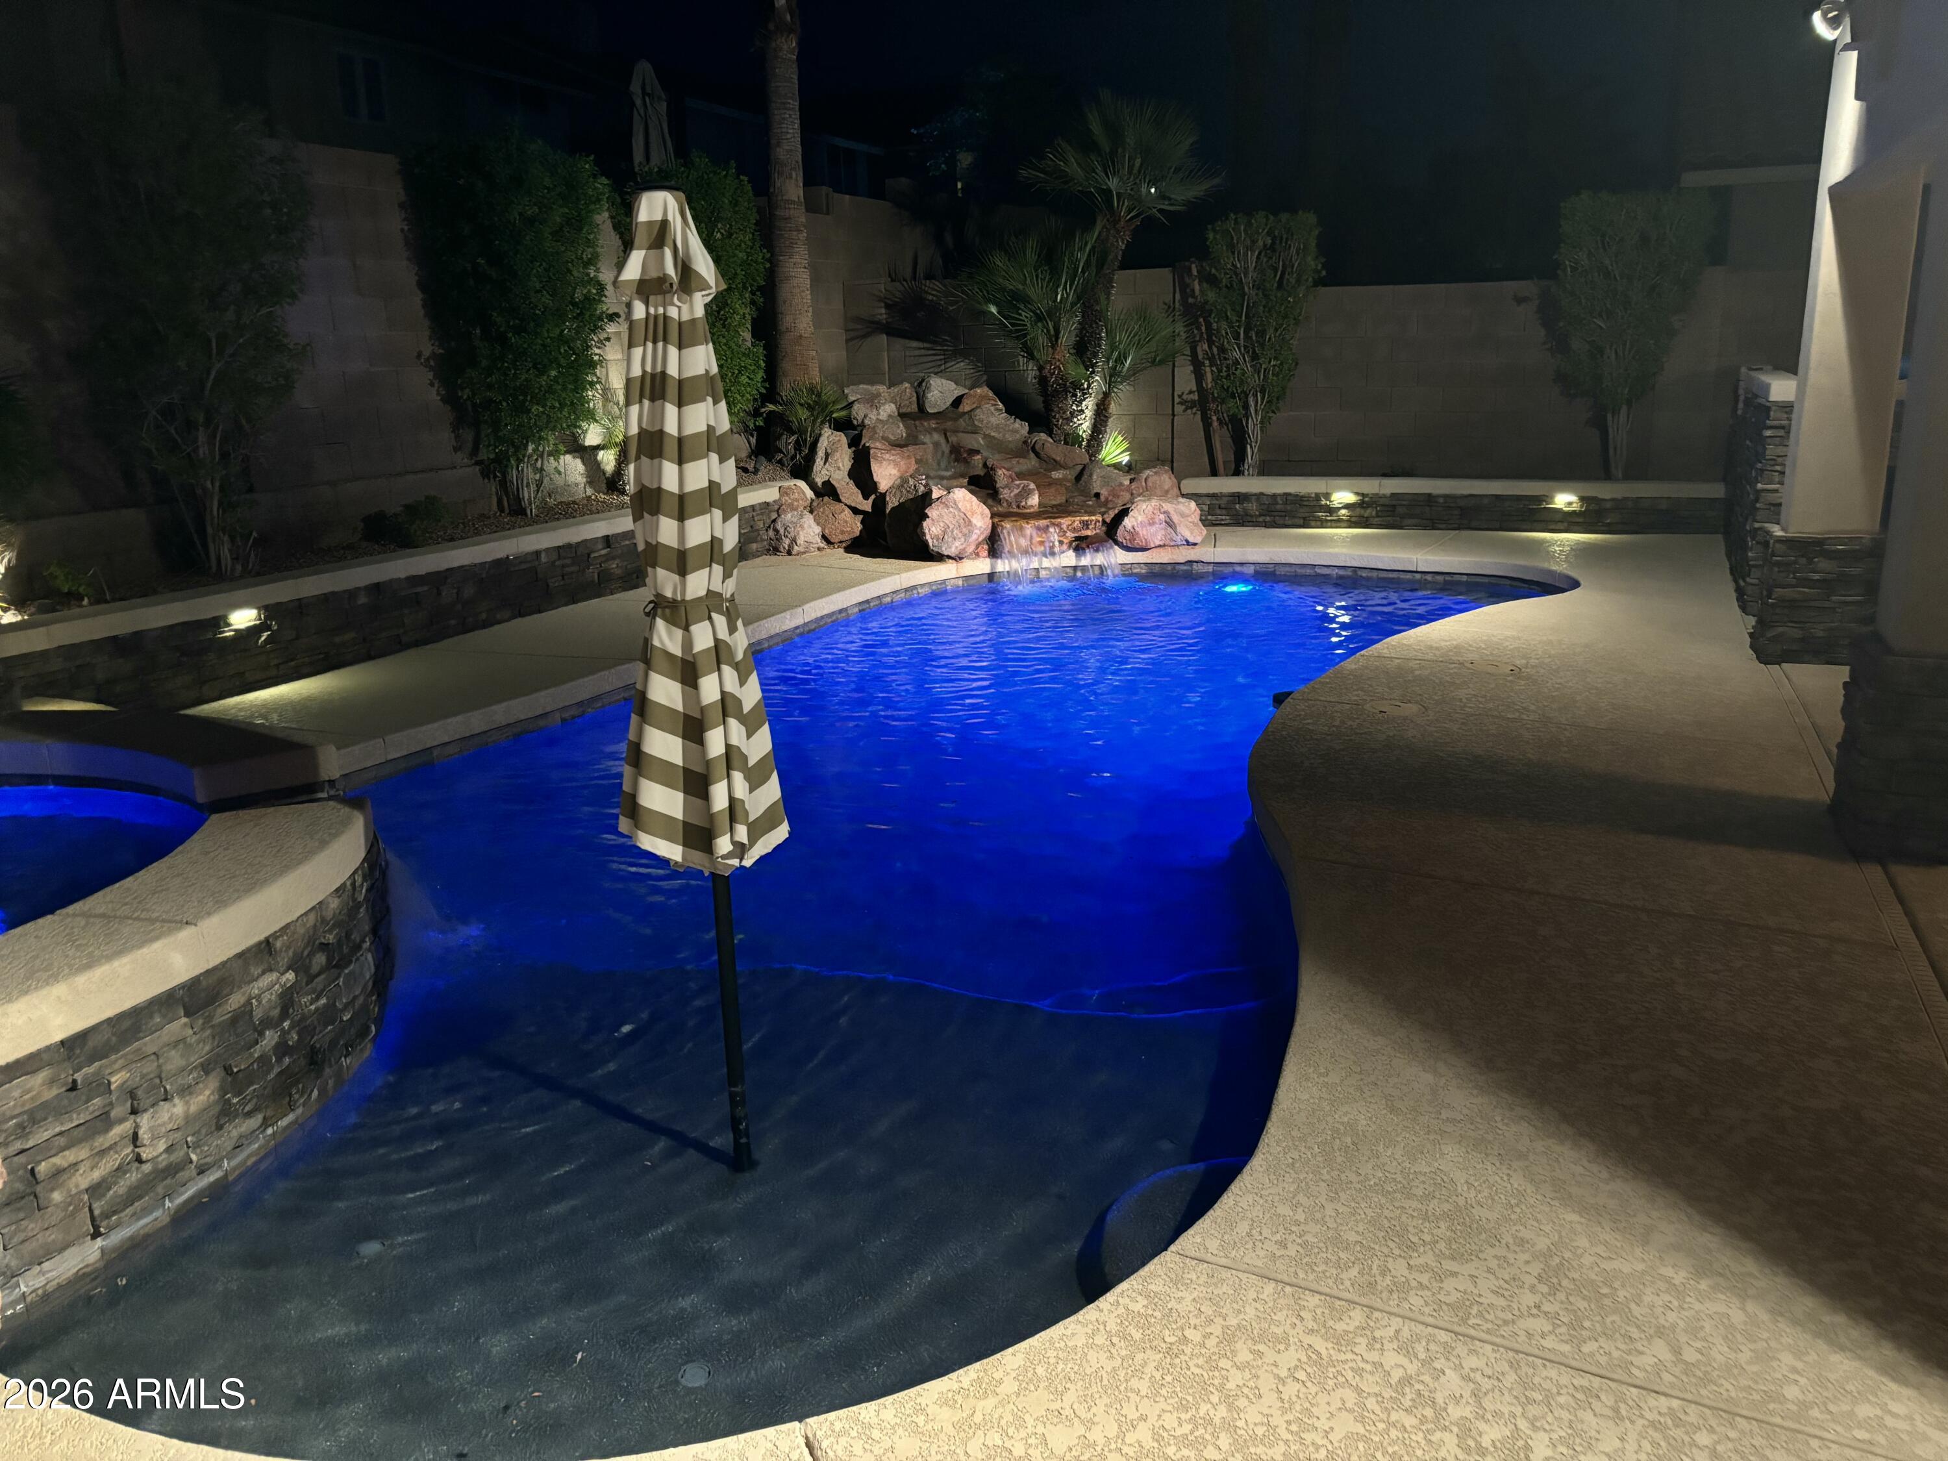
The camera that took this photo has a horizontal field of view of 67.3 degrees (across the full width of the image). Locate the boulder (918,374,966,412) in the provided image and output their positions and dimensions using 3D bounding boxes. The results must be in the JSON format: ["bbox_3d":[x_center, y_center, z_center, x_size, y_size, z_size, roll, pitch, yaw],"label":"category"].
[{"bbox_3d":[-0.272,-2.800,12.182,0.405,0.306,0.400,-2,14,-1],"label":"boulder"}]

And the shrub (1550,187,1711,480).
[{"bbox_3d":[4.838,-2.888,10.808,1.080,2.050,0.900,4,15,23],"label":"shrub"}]

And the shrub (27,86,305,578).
[{"bbox_3d":[-3.744,-1.828,6.861,0.900,2.200,1.000,4,15,23],"label":"shrub"}]

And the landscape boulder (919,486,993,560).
[{"bbox_3d":[-0.123,-1.455,10.277,0.511,0.505,0.500,-2,14,0],"label":"landscape boulder"}]

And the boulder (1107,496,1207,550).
[{"bbox_3d":[1.331,-1.505,10.628,0.700,0.365,0.550,0,14,7],"label":"boulder"}]

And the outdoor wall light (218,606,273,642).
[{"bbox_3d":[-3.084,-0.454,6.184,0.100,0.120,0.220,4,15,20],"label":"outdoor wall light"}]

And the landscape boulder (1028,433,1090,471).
[{"bbox_3d":[0.675,-2.208,11.595,0.470,0.265,0.400,-1,14,3],"label":"landscape boulder"}]

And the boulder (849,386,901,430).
[{"bbox_3d":[-0.804,-2.583,11.800,0.417,0.384,0.380,4,15,20],"label":"boulder"}]

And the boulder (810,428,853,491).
[{"bbox_3d":[-1.096,-2.034,11.150,0.325,0.503,0.340,4,15,20],"label":"boulder"}]

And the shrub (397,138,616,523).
[{"bbox_3d":[-2.848,-2.450,8.959,1.000,2.308,1.120,4,15,20],"label":"shrub"}]

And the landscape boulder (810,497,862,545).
[{"bbox_3d":[-1.044,-1.588,11.099,0.388,0.355,0.380,-3,14,-5],"label":"landscape boulder"}]

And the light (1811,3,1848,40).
[{"bbox_3d":[3.458,-2.869,5.900,0.150,0.170,0.180,-12,18,-38],"label":"light"}]

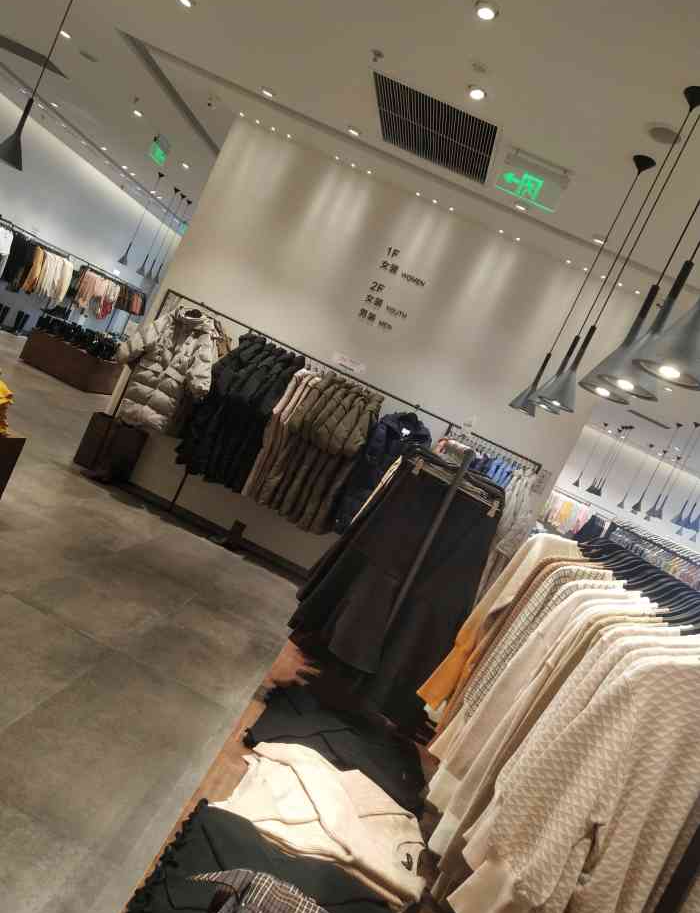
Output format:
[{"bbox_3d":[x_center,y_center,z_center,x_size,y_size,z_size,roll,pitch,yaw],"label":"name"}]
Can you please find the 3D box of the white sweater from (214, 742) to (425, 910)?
[{"bbox_3d":[-0.059,0.821,1.875,0.480,0.080,0.500,26,4,5],"label":"white sweater"}]

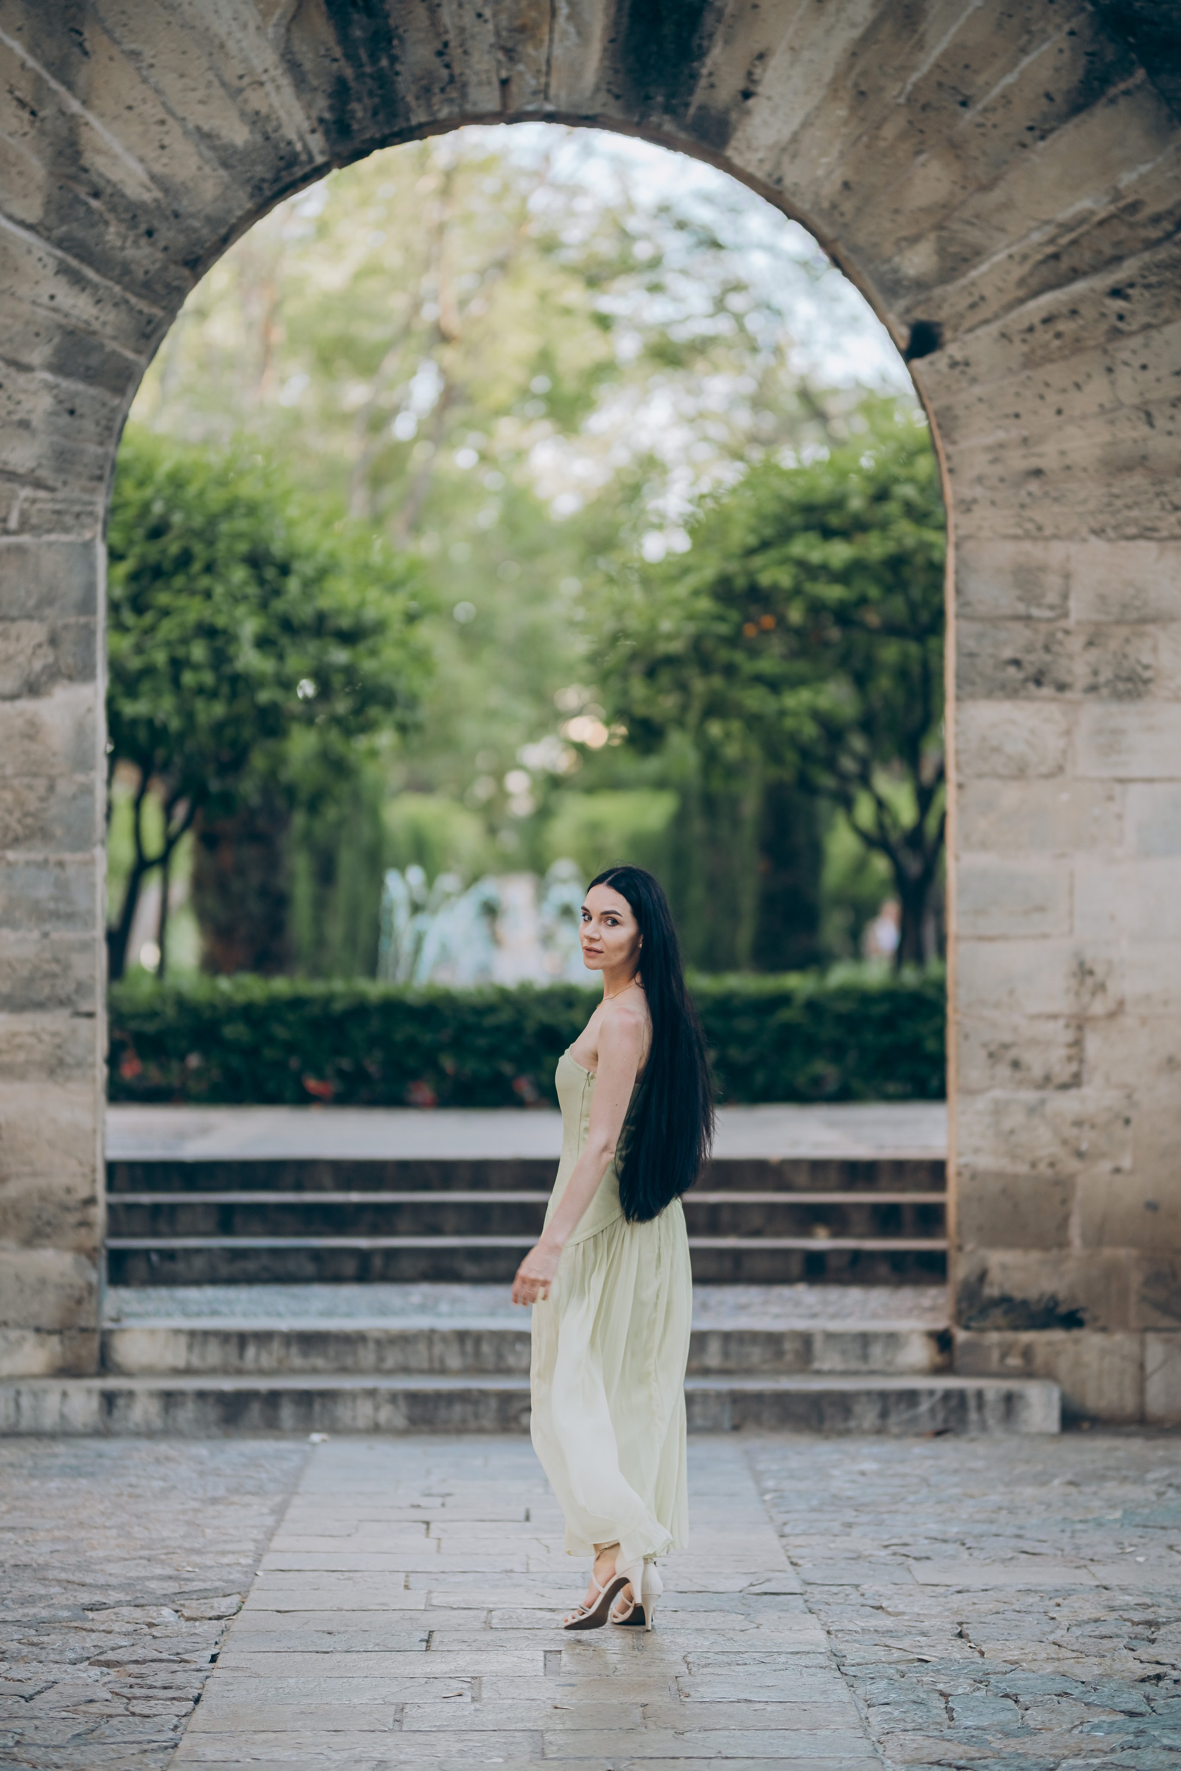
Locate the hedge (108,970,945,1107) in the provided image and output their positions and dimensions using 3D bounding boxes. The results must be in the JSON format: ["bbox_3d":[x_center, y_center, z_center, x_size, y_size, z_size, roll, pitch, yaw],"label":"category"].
[{"bbox_3d":[-0.344,0.842,23.050,5.000,0.718,0.900,0,-1,1],"label":"hedge"}]

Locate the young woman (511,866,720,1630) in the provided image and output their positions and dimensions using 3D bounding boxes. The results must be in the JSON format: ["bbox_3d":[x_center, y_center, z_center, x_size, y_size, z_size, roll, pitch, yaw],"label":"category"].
[{"bbox_3d":[0.050,0.817,9.420,0.450,1.720,0.430,0,-1,25],"label":"young woman"}]

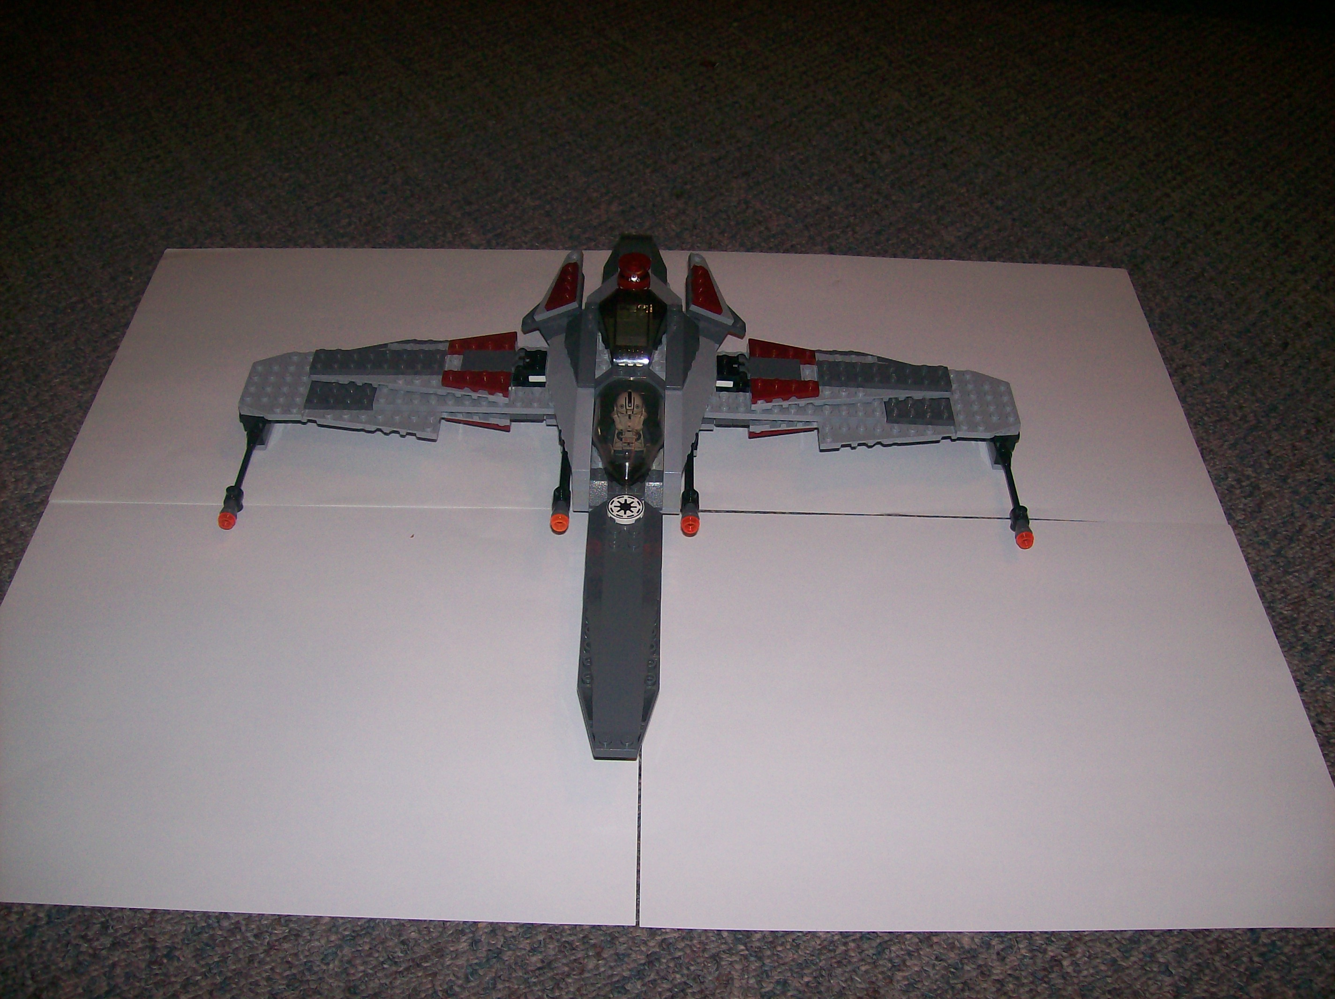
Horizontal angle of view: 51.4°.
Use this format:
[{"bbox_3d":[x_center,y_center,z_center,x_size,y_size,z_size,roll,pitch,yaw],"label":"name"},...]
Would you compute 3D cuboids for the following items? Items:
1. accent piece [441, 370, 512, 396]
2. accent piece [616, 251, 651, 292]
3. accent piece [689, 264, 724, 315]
[{"bbox_3d":[-0.089,-0.054,0.650,0.032,0.004,0.015,1,45,0],"label":"accent piece"},{"bbox_3d":[-0.016,-0.112,0.683,0.017,0.011,0.017,1,45,0],"label":"accent piece"},{"bbox_3d":[0.019,-0.104,0.695,0.016,0.004,0.032,18,43,-16],"label":"accent piece"}]

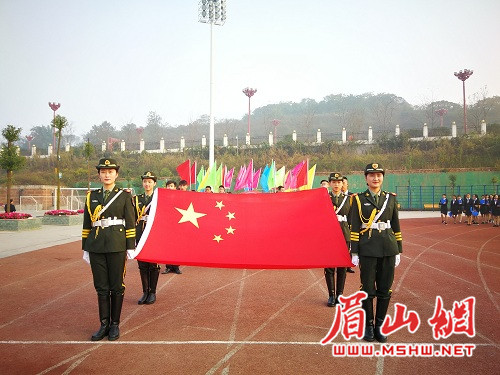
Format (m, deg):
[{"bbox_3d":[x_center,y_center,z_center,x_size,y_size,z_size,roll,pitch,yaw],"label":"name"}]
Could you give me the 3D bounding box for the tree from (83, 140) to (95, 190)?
[{"bbox_3d":[-10.540,-0.719,25.500,0.750,4.900,0.750,0,-2,0],"label":"tree"}]

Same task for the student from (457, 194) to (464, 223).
[{"bbox_3d":[12.564,1.284,23.300,0.450,1.640,0.340,-1,-2,27],"label":"student"}]

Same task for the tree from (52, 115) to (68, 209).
[{"bbox_3d":[-10.523,-1.329,21.600,0.950,5.400,0.950,0,-2,0],"label":"tree"}]

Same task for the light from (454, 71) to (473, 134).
[{"bbox_3d":[33.989,-13.274,62.000,2.900,11.200,2.900,0,-2,0],"label":"light"}]

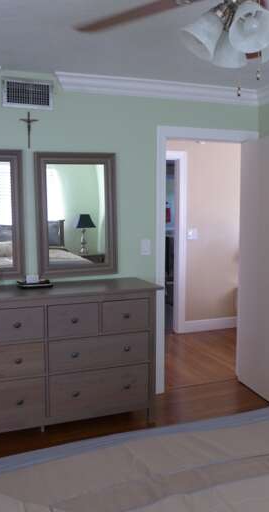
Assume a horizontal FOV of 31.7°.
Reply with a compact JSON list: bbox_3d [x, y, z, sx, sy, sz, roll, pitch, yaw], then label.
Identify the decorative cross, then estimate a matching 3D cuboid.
[{"bbox_3d":[-0.736,-0.879,3.319,0.135,0.250,0.025,-2,6,-20],"label":"decorative cross"}]

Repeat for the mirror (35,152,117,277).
[{"bbox_3d":[-0.419,-0.301,3.488,0.602,0.899,0.030,-2,6,-20],"label":"mirror"}]

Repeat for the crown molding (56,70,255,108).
[{"bbox_3d":[0.243,-1.257,3.592,1.703,0.108,0.070,-2,7,-20],"label":"crown molding"}]

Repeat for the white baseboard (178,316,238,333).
[{"bbox_3d":[0.931,0.858,5.856,0.800,0.143,0.020,-2,6,-20],"label":"white baseboard"}]

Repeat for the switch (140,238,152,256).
[{"bbox_3d":[0.090,-0.063,3.693,0.080,0.122,0.014,-2,7,-20],"label":"switch"}]

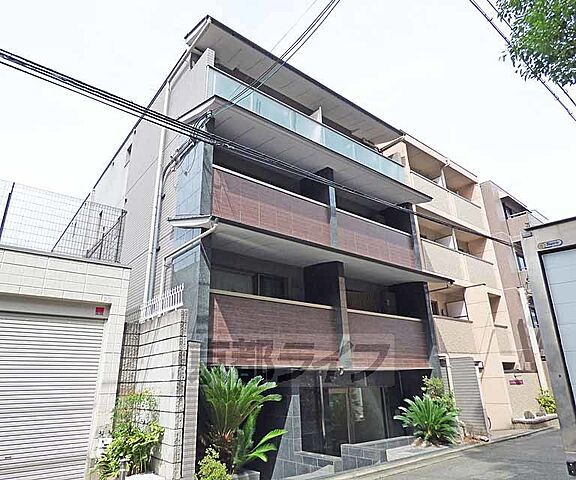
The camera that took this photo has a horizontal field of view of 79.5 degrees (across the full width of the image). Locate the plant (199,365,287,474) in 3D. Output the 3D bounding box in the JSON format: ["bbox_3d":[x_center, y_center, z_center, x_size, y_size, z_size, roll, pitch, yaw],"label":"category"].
[{"bbox_3d":[-0.737,2.908,5.614,1.250,1.500,1.200,14,-26,-36],"label":"plant"}]

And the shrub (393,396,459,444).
[{"bbox_3d":[3.409,4.414,8.500,1.400,1.050,1.350,14,-24,-35],"label":"shrub"}]

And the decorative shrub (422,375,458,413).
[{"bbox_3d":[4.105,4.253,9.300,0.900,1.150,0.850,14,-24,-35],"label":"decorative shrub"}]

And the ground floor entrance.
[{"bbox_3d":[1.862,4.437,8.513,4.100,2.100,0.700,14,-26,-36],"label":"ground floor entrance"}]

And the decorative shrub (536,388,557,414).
[{"bbox_3d":[9.639,5.964,12.800,0.850,0.900,0.800,14,-24,-35],"label":"decorative shrub"}]

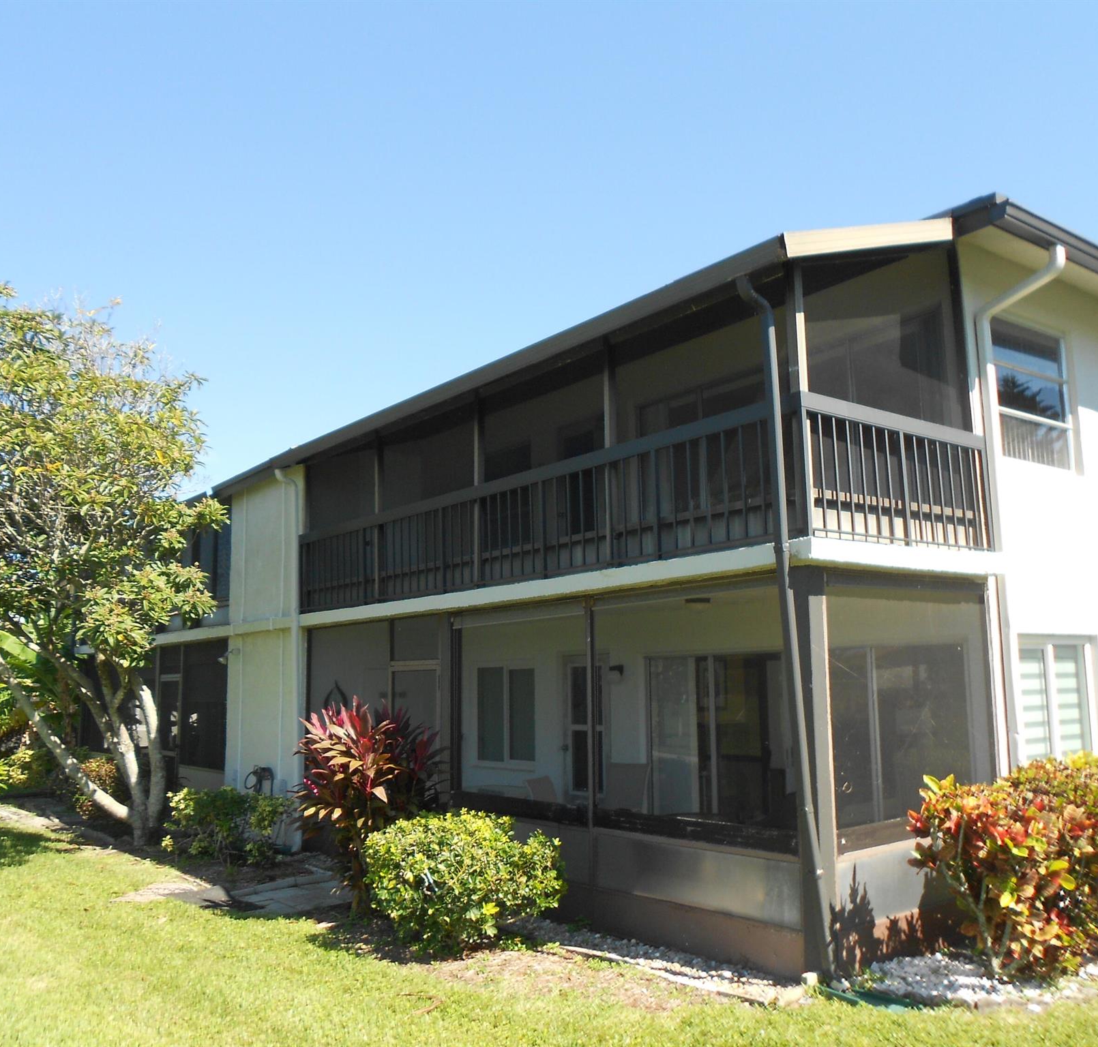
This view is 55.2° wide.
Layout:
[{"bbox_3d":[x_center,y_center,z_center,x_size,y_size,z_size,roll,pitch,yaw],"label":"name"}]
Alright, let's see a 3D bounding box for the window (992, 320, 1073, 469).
[{"bbox_3d":[4.308,-1.103,9.292,1.260,1.250,0.120,6,-11,-37],"label":"window"}]

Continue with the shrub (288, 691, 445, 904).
[{"bbox_3d":[-1.529,2.424,9.262,1.250,1.800,1.300,-1,-9,0],"label":"shrub"}]

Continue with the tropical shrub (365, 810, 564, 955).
[{"bbox_3d":[-0.606,2.611,7.762,1.300,0.940,1.380,-1,-9,0],"label":"tropical shrub"}]

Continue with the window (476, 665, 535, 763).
[{"bbox_3d":[-0.577,2.487,13.738,0.120,1.260,1.330,6,-11,-37],"label":"window"}]

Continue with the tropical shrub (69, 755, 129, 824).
[{"bbox_3d":[-6.647,3.913,15.548,0.850,0.970,0.900,6,-11,-37],"label":"tropical shrub"}]

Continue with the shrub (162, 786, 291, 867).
[{"bbox_3d":[-3.518,3.312,11.565,1.150,0.830,1.400,6,-11,-37],"label":"shrub"}]

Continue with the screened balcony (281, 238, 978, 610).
[{"bbox_3d":[0.230,-0.484,10.971,2.420,2.420,7.850,6,-11,-37],"label":"screened balcony"}]

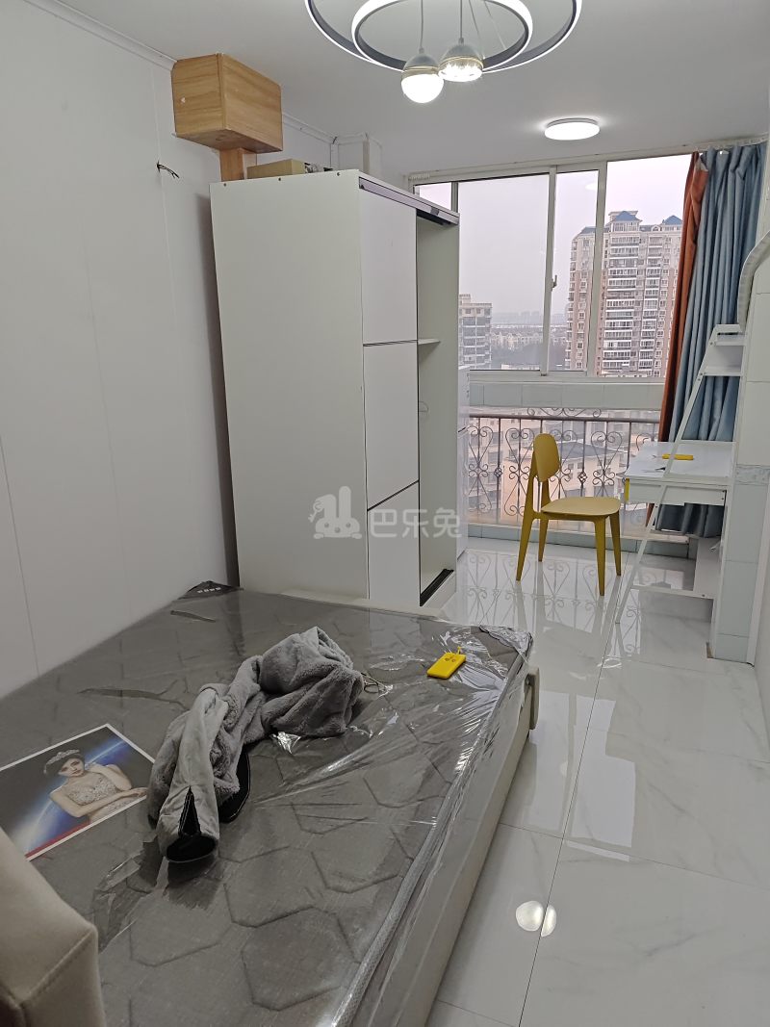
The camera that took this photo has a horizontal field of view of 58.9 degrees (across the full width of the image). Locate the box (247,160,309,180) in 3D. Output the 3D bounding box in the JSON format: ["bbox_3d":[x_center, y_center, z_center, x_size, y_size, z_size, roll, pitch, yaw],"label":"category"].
[{"bbox_3d":[-0.405,-1.278,2.613,0.222,0.100,0.110,9,18,32],"label":"box"}]

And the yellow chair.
[{"bbox_3d":[1.068,-0.026,3.873,0.515,0.831,0.410,8,18,31],"label":"yellow chair"}]

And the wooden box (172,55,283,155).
[{"bbox_3d":[-0.601,-1.557,2.642,0.223,0.240,0.396,5,17,22],"label":"wooden box"}]

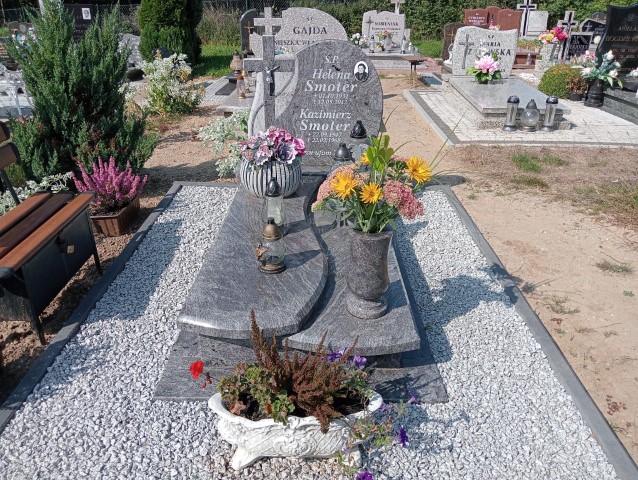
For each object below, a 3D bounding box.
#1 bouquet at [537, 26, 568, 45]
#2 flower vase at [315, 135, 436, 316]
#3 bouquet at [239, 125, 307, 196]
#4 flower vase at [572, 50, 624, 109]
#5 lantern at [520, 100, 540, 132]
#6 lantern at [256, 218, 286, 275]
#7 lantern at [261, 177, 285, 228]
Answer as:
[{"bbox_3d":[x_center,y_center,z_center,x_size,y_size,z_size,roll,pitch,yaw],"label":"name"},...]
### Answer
[{"bbox_3d":[4.076,-3.556,9.017,0.504,0.312,0.363,0,25,0],"label":"bouquet"},{"bbox_3d":[0.181,-0.021,1.811,0.393,0.655,0.343,0,25,0],"label":"flower vase"},{"bbox_3d":[-0.265,-0.458,3.009,0.373,0.363,0.353,0,25,0],"label":"bouquet"},{"bbox_3d":[3.500,-2.000,6.516,0.524,0.655,0.423,0,25,0],"label":"flower vase"},{"bbox_3d":[2.317,-1.365,5.626,0.195,0.334,0.195,0,25,0],"label":"lantern"},{"bbox_3d":[-0.207,0.017,2.163,0.120,0.231,0.120,0,25,0],"label":"lantern"},{"bbox_3d":[-0.235,-0.186,2.569,0.112,0.260,0.112,0,25,0],"label":"lantern"}]

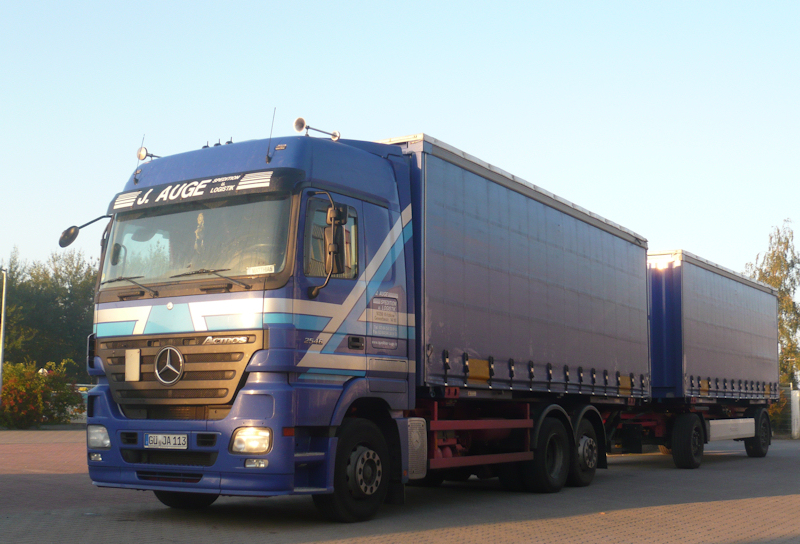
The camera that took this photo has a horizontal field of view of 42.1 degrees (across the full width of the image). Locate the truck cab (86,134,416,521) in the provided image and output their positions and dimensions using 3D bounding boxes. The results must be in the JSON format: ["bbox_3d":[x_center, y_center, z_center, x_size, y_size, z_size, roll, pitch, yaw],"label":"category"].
[{"bbox_3d":[-1.507,0.514,10.466,2.520,3.820,2.340,-4,-9,31],"label":"truck cab"}]

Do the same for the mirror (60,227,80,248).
[{"bbox_3d":[-3.214,-0.335,10.105,0.100,0.265,0.220,38,1,15],"label":"mirror"}]

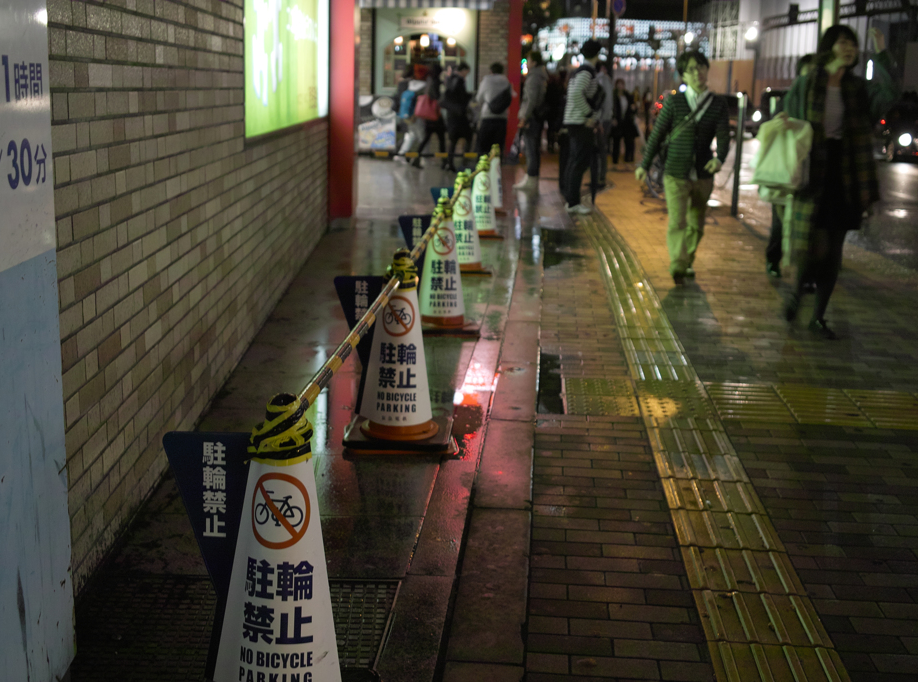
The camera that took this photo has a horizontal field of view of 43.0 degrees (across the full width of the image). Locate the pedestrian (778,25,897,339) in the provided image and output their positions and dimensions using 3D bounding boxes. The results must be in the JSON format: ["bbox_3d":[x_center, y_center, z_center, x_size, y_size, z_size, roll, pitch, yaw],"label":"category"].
[{"bbox_3d":[2.047,-0.869,6.374,0.600,1.660,0.500,2,12,3],"label":"pedestrian"}]

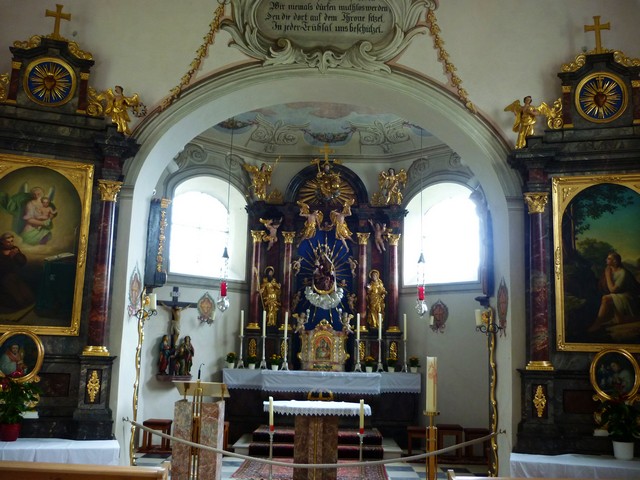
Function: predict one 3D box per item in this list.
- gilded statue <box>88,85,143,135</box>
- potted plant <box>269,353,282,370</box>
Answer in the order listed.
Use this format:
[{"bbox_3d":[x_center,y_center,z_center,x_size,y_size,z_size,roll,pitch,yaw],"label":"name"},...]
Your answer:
[{"bbox_3d":[-1.898,-1.220,5.736,0.470,0.422,0.220,3,-9,-8],"label":"gilded statue"},{"bbox_3d":[-0.733,2.002,10.061,0.220,0.280,0.220,2,-9,0],"label":"potted plant"}]

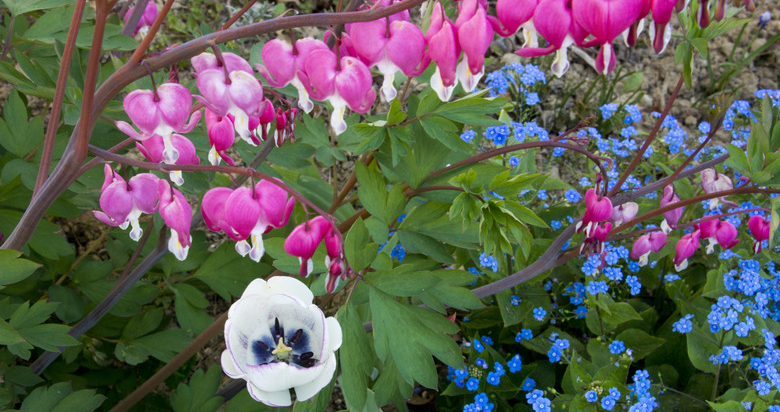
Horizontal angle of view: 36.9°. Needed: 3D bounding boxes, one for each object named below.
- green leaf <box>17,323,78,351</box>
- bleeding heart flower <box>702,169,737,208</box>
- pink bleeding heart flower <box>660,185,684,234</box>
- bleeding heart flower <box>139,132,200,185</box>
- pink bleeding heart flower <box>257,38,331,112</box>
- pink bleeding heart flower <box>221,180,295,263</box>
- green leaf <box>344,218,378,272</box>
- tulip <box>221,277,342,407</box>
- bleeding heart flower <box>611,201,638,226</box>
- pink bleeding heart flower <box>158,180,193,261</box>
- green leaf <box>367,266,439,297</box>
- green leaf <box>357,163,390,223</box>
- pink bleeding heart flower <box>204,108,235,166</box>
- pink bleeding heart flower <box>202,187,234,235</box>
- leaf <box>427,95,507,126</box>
[{"bbox_3d":[-0.179,0.068,0.610,0.032,0.009,0.020,0,47,0],"label":"green leaf"},{"bbox_3d":[0.194,-0.010,0.690,0.021,0.022,0.014,-3,30,-6],"label":"bleeding heart flower"},{"bbox_3d":[0.193,0.002,0.800,0.013,0.029,0.023,-15,29,-15],"label":"pink bleeding heart flower"},{"bbox_3d":[-0.108,-0.024,0.570,0.029,0.029,0.017,0,28,0],"label":"bleeding heart flower"},{"bbox_3d":[-0.046,-0.061,0.550,0.030,0.031,0.015,-8,27,9],"label":"pink bleeding heart flower"},{"bbox_3d":[-0.056,0.007,0.500,0.029,0.031,0.016,-12,37,-16],"label":"pink bleeding heart flower"},{"bbox_3d":[-0.015,0.020,0.600,0.018,0.028,0.008,6,-12,9],"label":"green leaf"},{"bbox_3d":[-0.053,0.067,0.570,0.058,0.043,0.058,0,40,0],"label":"tulip"},{"bbox_3d":[0.171,0.006,0.860,0.023,0.023,0.014,-5,27,-9],"label":"bleeding heart flower"},{"bbox_3d":[-0.097,0.007,0.530,0.013,0.032,0.024,-17,29,-14],"label":"pink bleeding heart flower"},{"bbox_3d":[0.006,0.039,0.610,0.038,0.008,0.020,0,44,0],"label":"green leaf"},{"bbox_3d":[-0.009,-0.006,0.600,0.019,0.032,0.012,0,23,0],"label":"green leaf"},{"bbox_3d":[-0.084,-0.035,0.580,0.013,0.025,0.018,21,31,29],"label":"pink bleeding heart flower"},{"bbox_3d":[-0.071,0.003,0.505,0.022,0.023,0.014,10,31,17],"label":"pink bleeding heart flower"},{"bbox_3d":[0.035,-0.044,0.540,0.037,0.008,0.021,-5,32,-8],"label":"leaf"}]

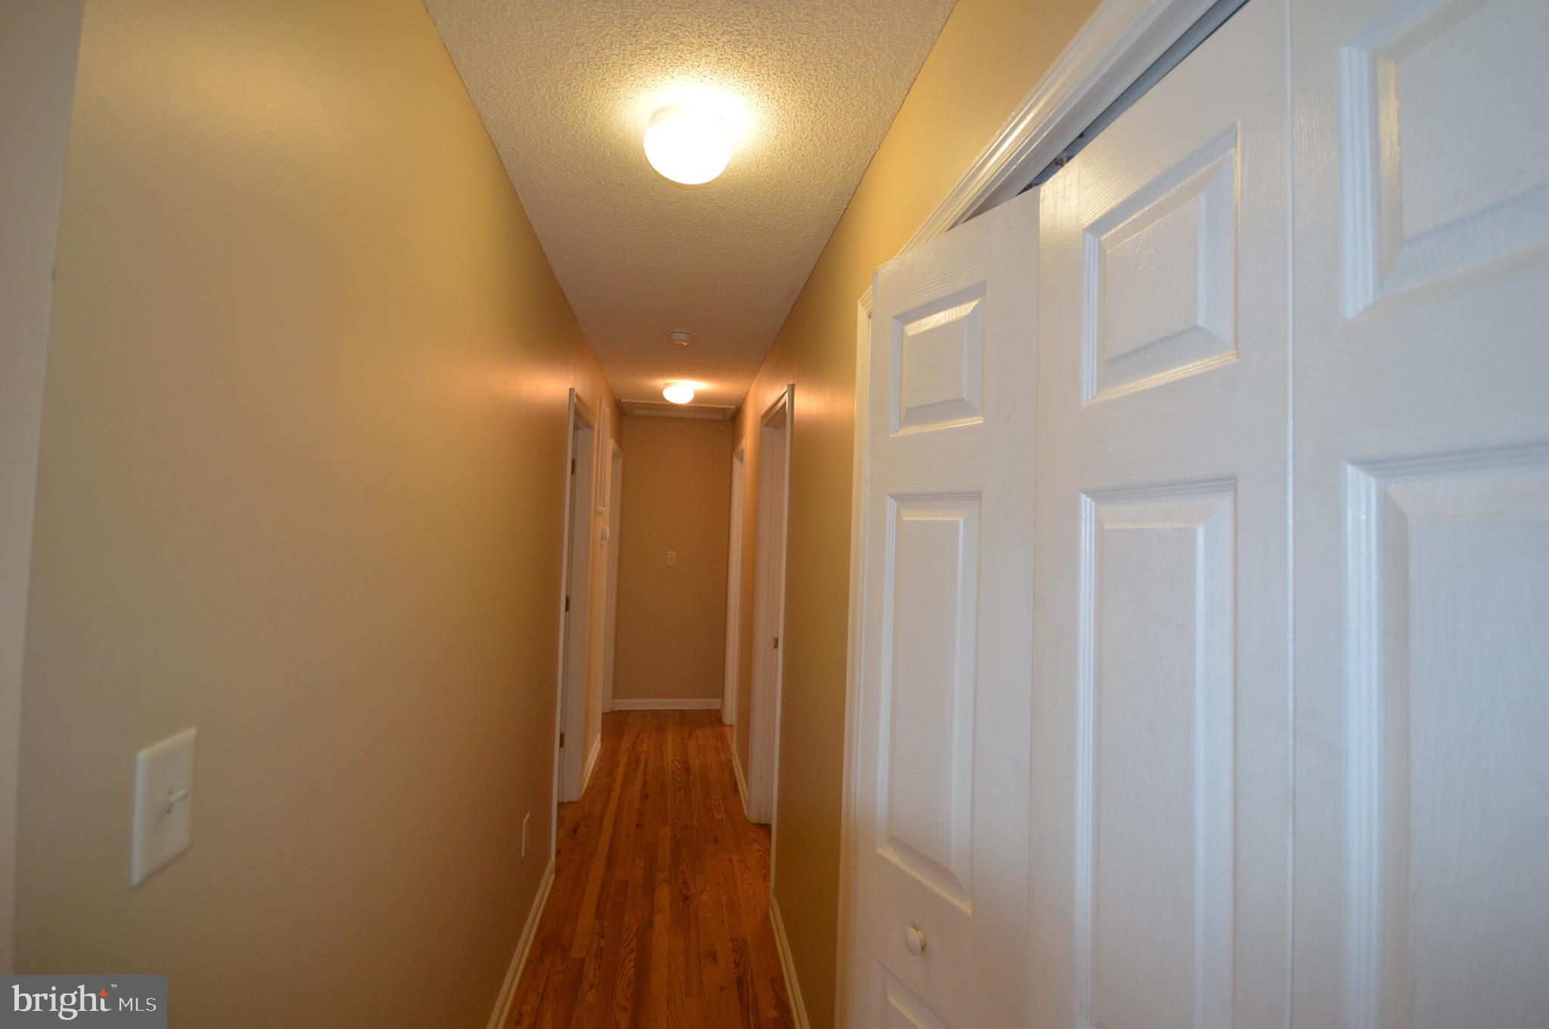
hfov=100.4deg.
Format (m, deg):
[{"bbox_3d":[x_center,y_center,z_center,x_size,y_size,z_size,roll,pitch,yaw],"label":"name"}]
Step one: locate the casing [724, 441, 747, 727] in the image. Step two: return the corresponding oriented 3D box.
[{"bbox_3d":[-0.247,0.564,4.659,0.100,2.084,0.713,2,-1,-9],"label":"casing"}]

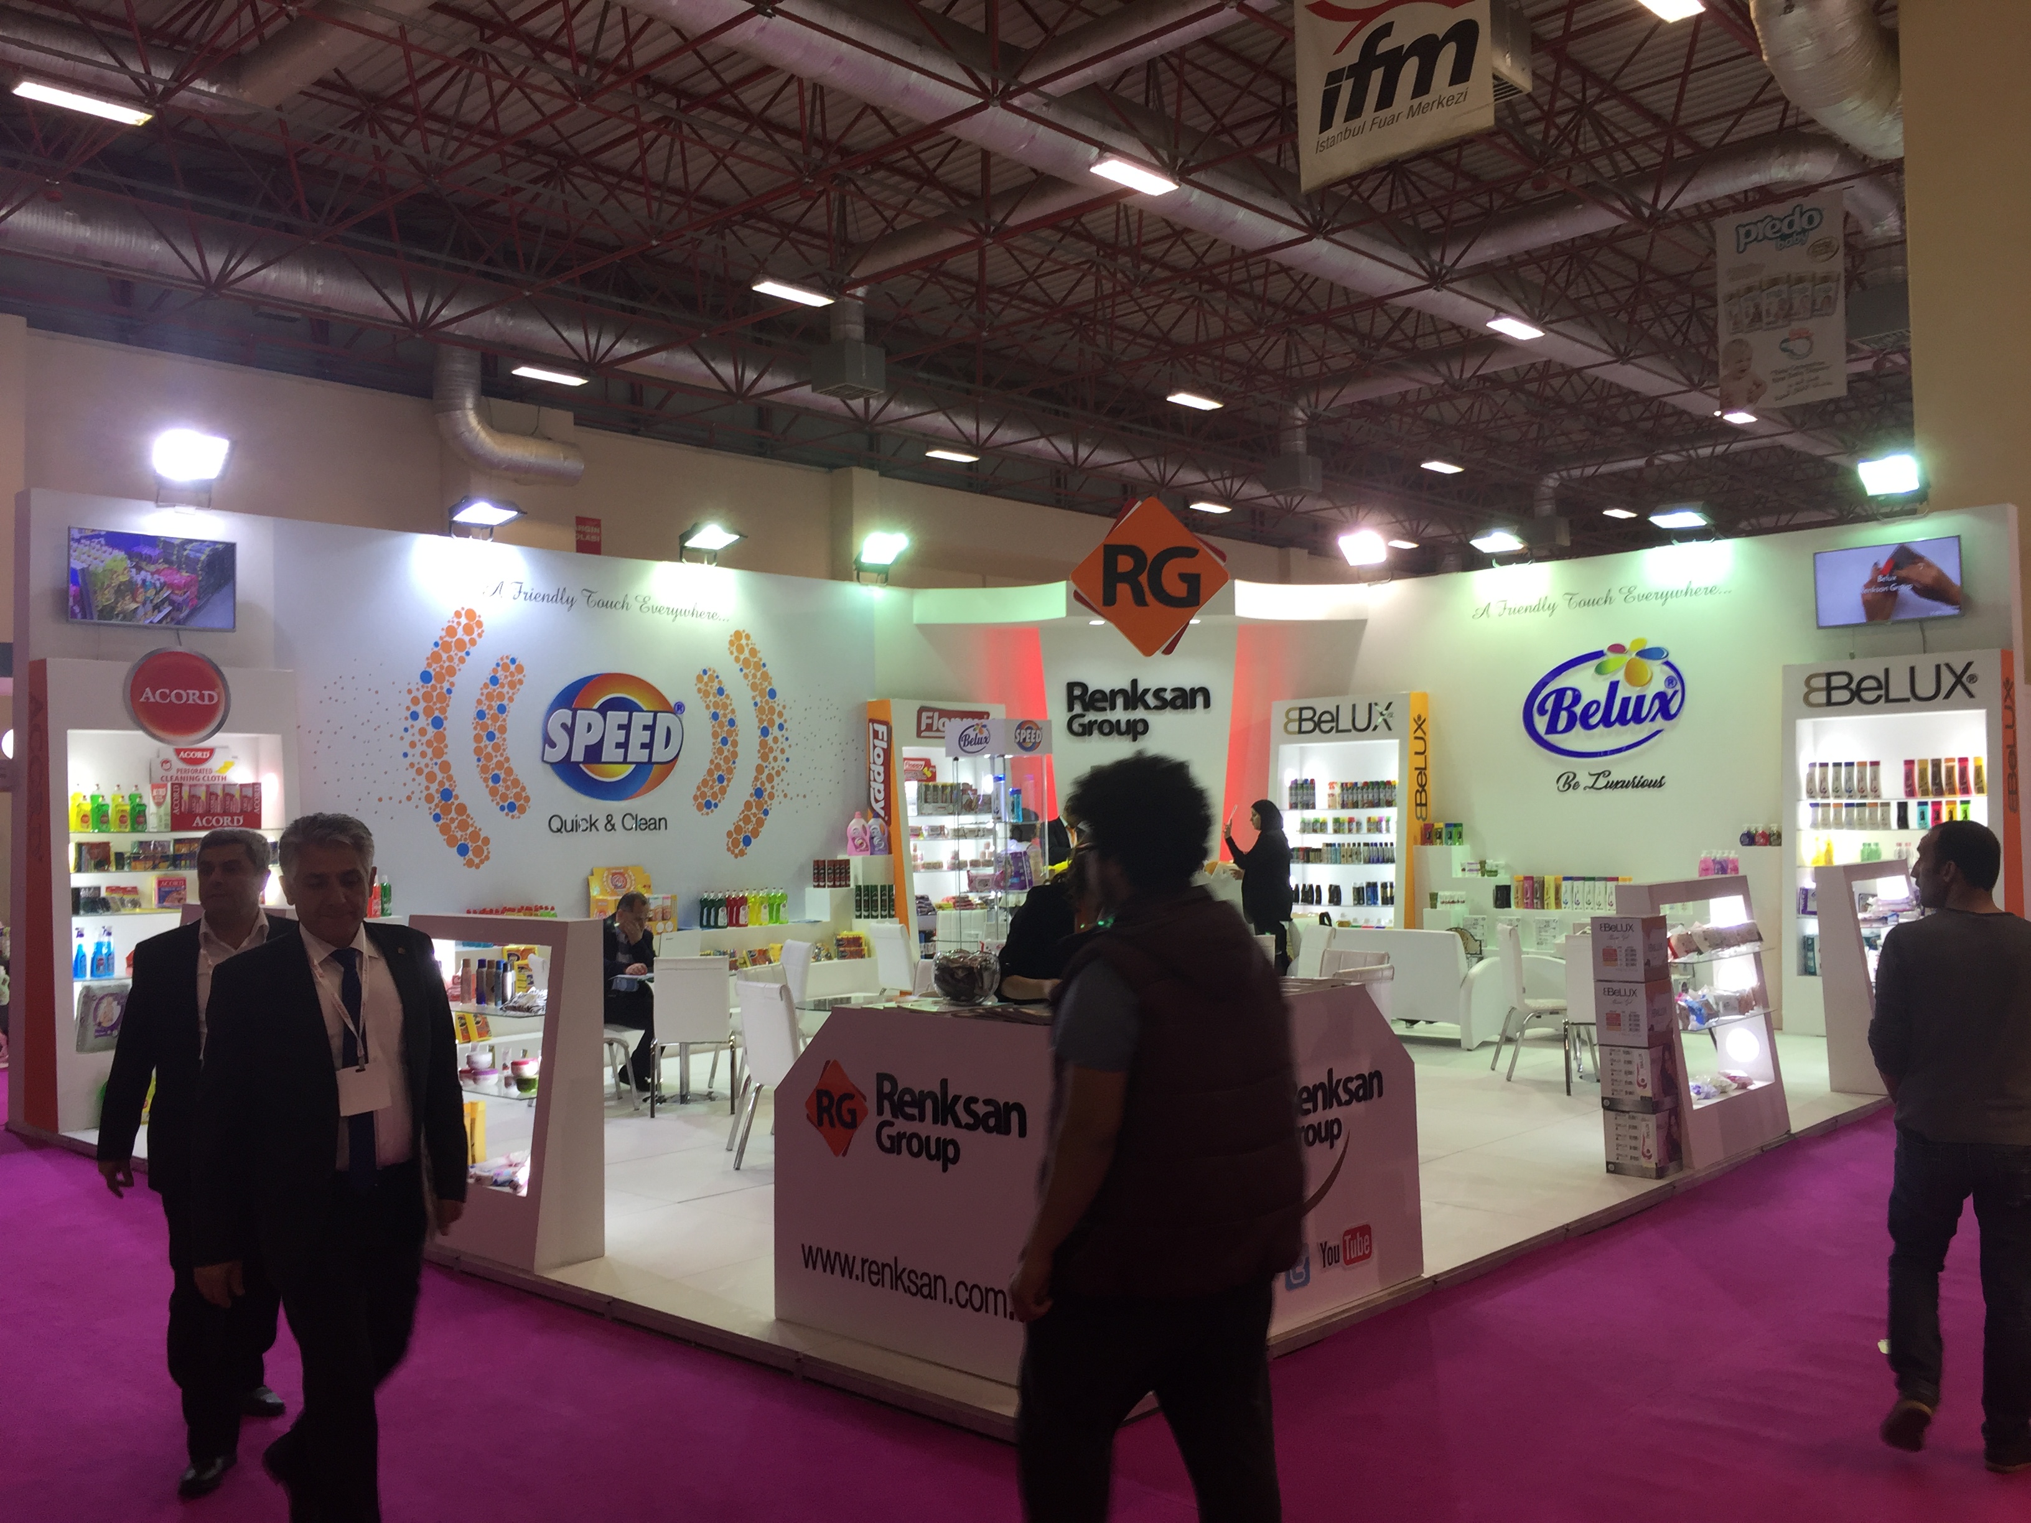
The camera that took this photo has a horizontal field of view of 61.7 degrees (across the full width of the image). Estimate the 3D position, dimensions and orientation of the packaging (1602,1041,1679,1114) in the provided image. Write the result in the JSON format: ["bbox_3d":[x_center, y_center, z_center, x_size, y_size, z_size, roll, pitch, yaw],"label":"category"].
[{"bbox_3d":[2.815,1.415,7.660,0.223,0.290,0.257,-4,-4,43],"label":"packaging"}]

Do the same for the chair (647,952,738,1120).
[{"bbox_3d":[-1.898,1.607,10.094,0.465,0.906,0.554,-1,-3,-7],"label":"chair"}]

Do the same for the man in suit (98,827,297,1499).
[{"bbox_3d":[-2.138,1.033,4.613,0.604,1.703,0.594,-1,-3,-5],"label":"man in suit"}]

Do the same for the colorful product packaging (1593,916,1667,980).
[{"bbox_3d":[2.782,0.846,7.685,0.232,0.283,0.255,-3,-3,44],"label":"colorful product packaging"}]

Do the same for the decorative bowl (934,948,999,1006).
[{"bbox_3d":[-0.156,0.686,5.410,0.215,0.170,0.215,-1,-2,0],"label":"decorative bowl"}]

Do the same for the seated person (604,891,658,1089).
[{"bbox_3d":[-2.544,1.459,10.544,0.713,1.267,0.495,-2,-3,22],"label":"seated person"}]

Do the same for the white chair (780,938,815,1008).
[{"bbox_3d":[-1.562,1.586,10.526,0.570,0.920,0.440,0,-2,-25],"label":"white chair"}]

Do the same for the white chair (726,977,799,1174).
[{"bbox_3d":[-0.984,1.499,8.174,0.564,0.901,0.455,1,-3,-40],"label":"white chair"}]

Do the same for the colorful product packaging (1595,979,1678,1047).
[{"bbox_3d":[2.788,1.127,7.651,0.250,0.284,0.234,1,-3,-44],"label":"colorful product packaging"}]

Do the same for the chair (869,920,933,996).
[{"bbox_3d":[-0.733,1.712,12.920,0.564,0.901,0.455,1,-3,-40],"label":"chair"}]

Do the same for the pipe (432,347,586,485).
[{"bbox_3d":[-8.743,-5.976,29.238,0.850,2.109,2.757,-3,-3,42],"label":"pipe"}]

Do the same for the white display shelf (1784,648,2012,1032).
[{"bbox_3d":[6.286,0.592,12.134,1.430,2.670,0.660,-3,-3,42],"label":"white display shelf"}]

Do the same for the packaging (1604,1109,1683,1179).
[{"bbox_3d":[2.822,1.700,7.647,0.223,0.283,0.257,-4,-4,43],"label":"packaging"}]

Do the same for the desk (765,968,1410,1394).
[{"bbox_3d":[0.307,1.292,5.787,1.395,1.050,1.759,-3,-3,42],"label":"desk"}]

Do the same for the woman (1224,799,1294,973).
[{"bbox_3d":[1.837,1.183,12.791,0.520,1.740,0.460,-1,-2,-3],"label":"woman"}]

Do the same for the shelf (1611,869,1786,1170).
[{"bbox_3d":[3.337,1.219,8.229,0.327,1.272,1.224,-4,-4,43],"label":"shelf"}]

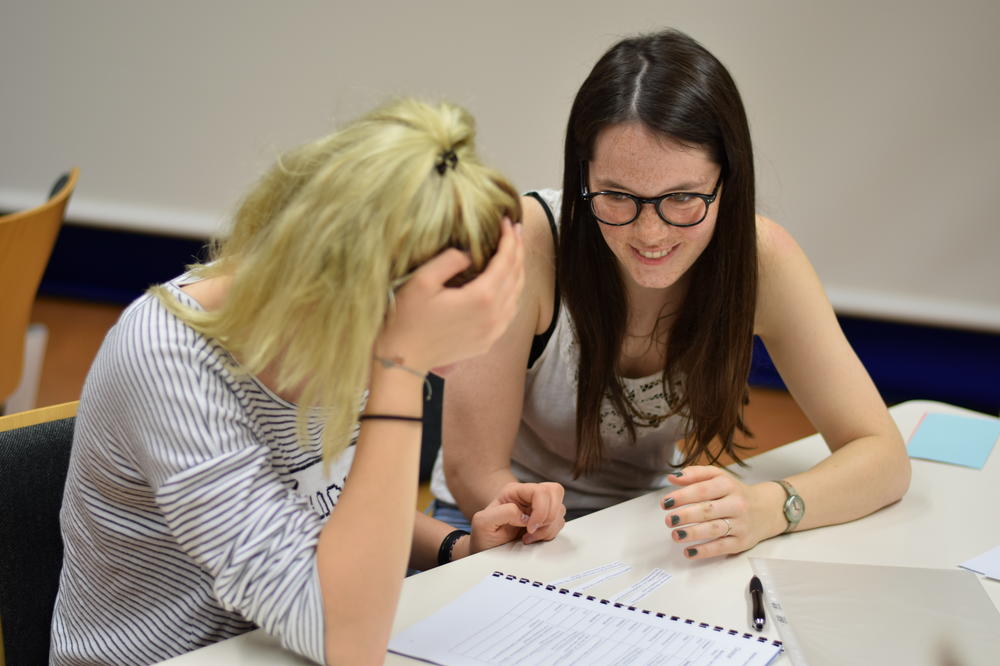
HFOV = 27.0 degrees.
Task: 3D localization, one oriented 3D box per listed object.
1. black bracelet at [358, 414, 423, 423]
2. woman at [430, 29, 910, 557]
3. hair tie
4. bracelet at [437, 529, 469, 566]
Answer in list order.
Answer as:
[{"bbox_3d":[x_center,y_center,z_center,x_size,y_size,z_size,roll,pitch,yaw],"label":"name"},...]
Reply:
[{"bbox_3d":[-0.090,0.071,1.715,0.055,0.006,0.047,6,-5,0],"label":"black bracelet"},{"bbox_3d":[0.130,0.247,2.477,0.550,1.220,0.580,-3,16,-26],"label":"woman"},{"bbox_3d":[-0.045,-0.145,1.765,0.024,0.012,0.022,8,-30,0],"label":"hair tie"},{"bbox_3d":[-0.042,0.221,2.045,0.012,0.056,0.052,17,0,28],"label":"bracelet"}]

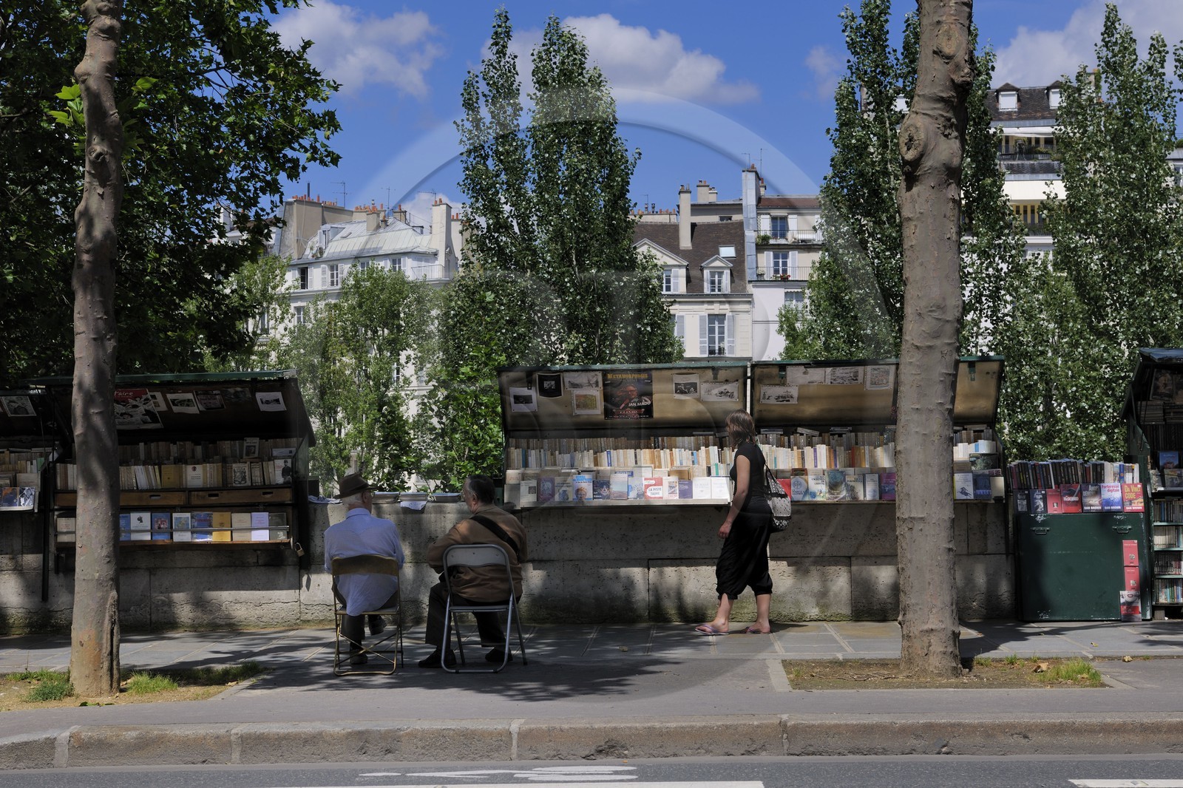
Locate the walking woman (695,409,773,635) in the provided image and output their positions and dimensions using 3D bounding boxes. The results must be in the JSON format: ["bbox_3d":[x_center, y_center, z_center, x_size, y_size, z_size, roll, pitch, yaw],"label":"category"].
[{"bbox_3d":[1.073,0.965,16.300,0.600,1.690,0.480,0,-1,7],"label":"walking woman"}]

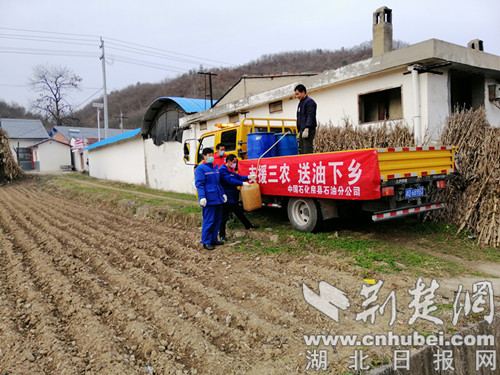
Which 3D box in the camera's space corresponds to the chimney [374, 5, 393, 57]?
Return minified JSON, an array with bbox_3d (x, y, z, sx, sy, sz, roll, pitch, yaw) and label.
[{"bbox_3d":[4.315,-4.922,12.200,0.420,1.800,0.420,-5,4,-34],"label":"chimney"}]

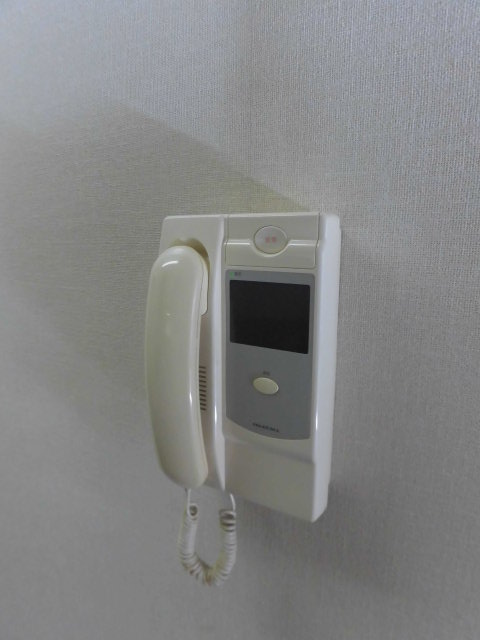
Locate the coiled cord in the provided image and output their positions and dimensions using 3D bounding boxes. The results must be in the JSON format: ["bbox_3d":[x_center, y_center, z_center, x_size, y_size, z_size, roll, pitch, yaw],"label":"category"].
[{"bbox_3d":[-0.032,0.211,0.437,0.060,0.117,0.033,6,13,32],"label":"coiled cord"}]

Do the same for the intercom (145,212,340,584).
[{"bbox_3d":[-0.006,0.093,0.393,0.169,0.364,0.071,6,13,32],"label":"intercom"}]

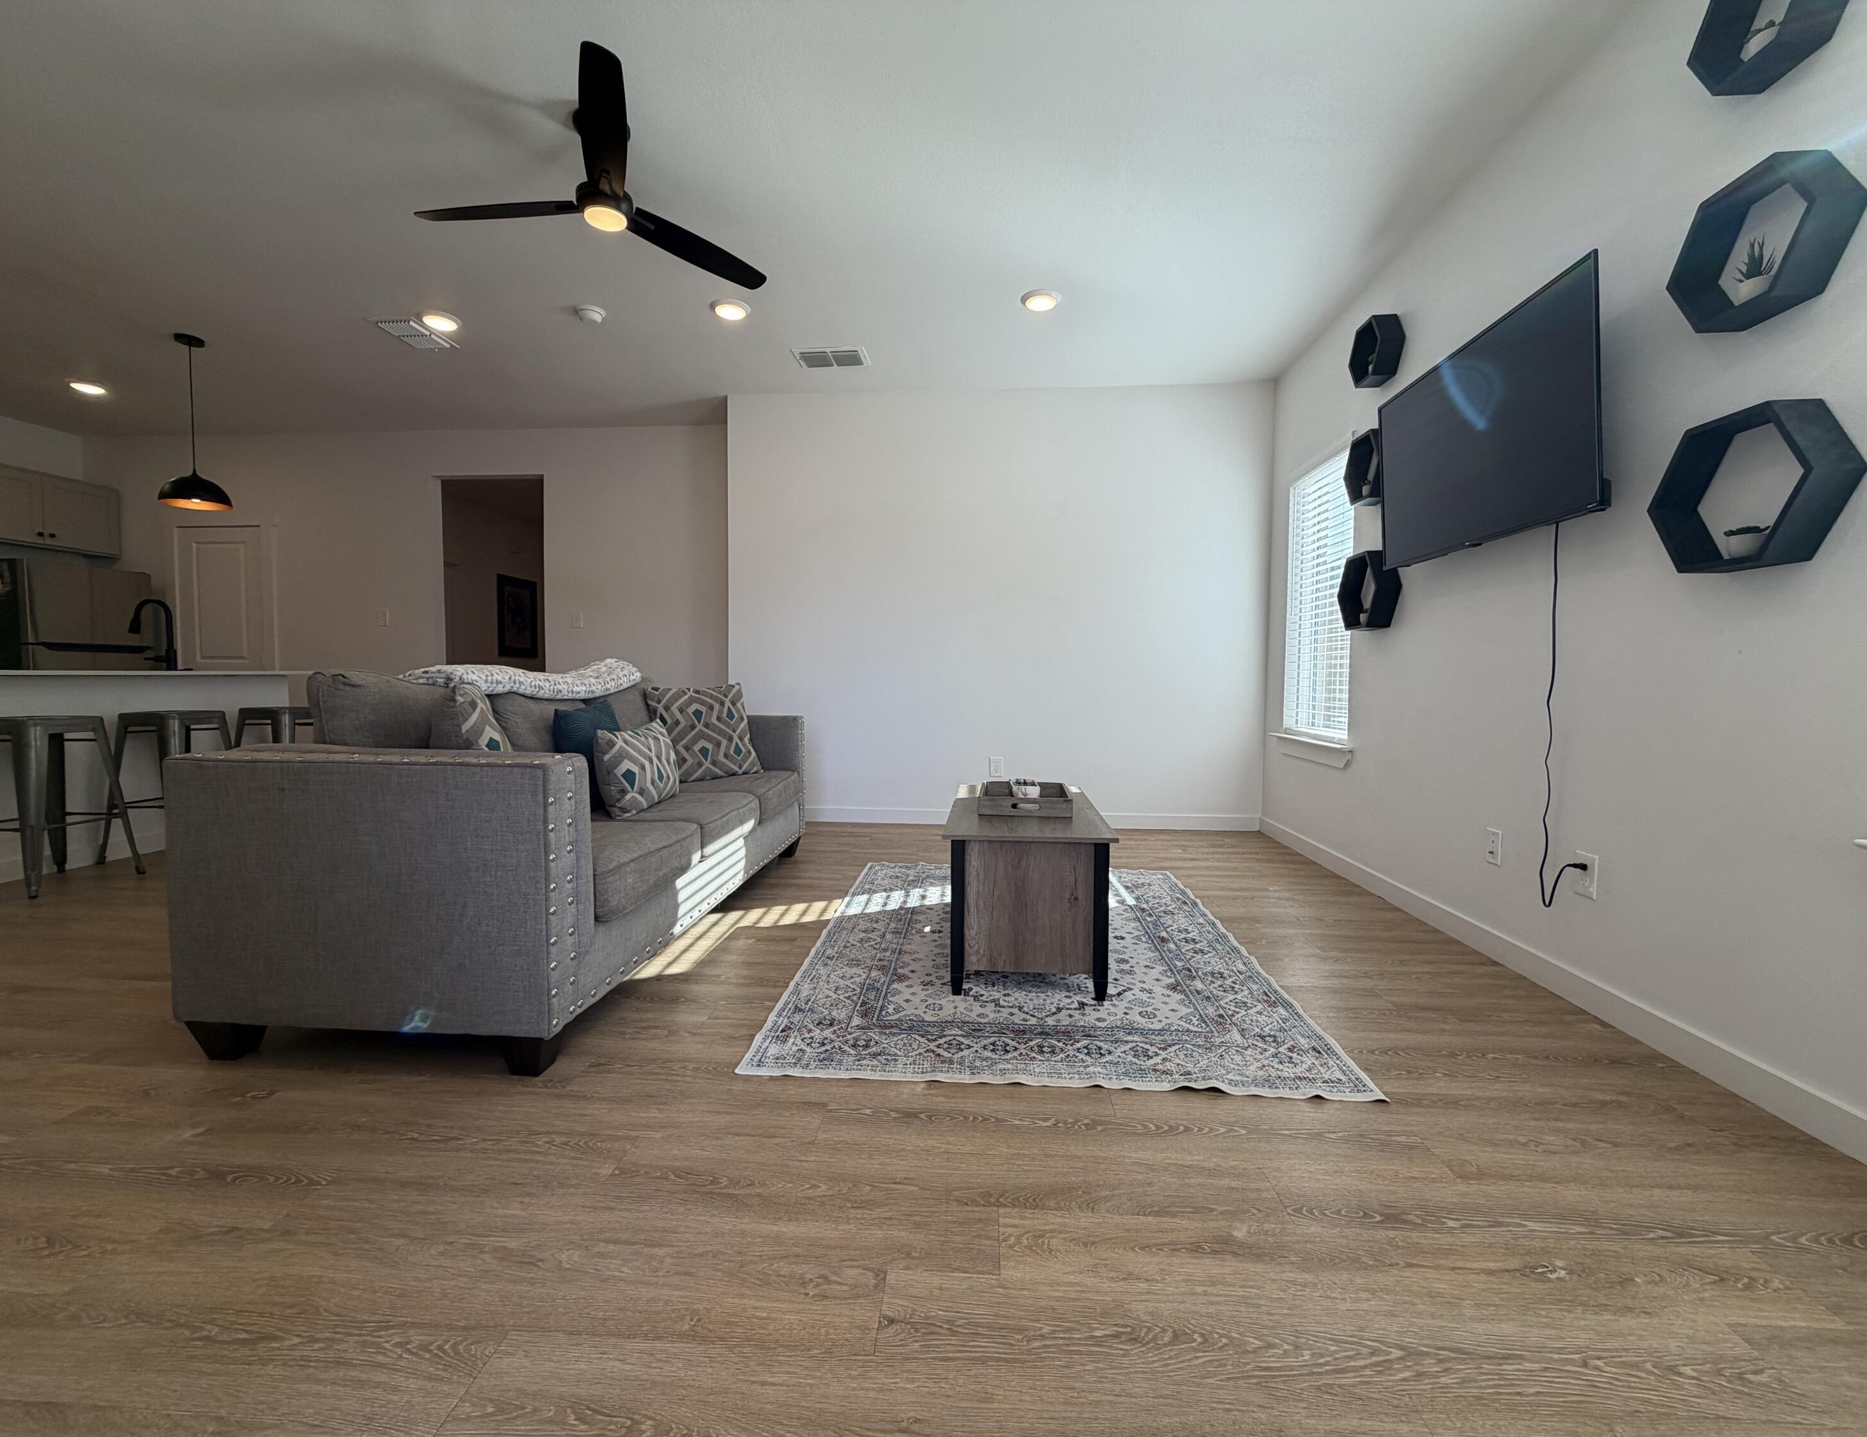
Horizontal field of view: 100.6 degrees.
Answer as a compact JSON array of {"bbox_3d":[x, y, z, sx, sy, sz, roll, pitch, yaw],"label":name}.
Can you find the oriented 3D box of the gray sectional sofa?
[{"bbox_3d":[-1.271,0.311,3.039,0.936,0.965,2.410,1,3,5],"label":"gray sectional sofa"}]

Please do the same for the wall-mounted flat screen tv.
[{"bbox_3d":[1.774,-0.885,2.517,0.080,0.648,1.115,-3,2,5],"label":"wall-mounted flat screen tv"}]

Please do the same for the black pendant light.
[{"bbox_3d":[-3.989,-1.593,4.176,0.294,0.877,0.294,0,3,4],"label":"black pendant light"}]

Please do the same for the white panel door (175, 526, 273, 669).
[{"bbox_3d":[-5.421,-0.441,5.940,0.760,2.060,0.050,1,3,4],"label":"white panel door"}]

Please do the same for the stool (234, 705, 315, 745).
[{"bbox_3d":[-3.971,0.313,4.751,0.422,0.754,0.422,0,3,4],"label":"stool"}]

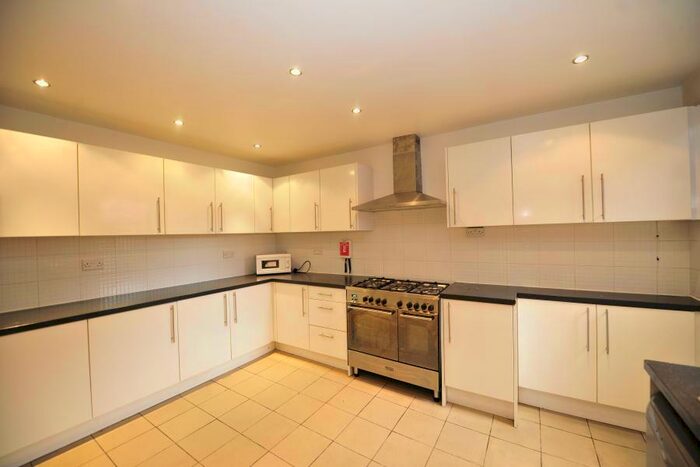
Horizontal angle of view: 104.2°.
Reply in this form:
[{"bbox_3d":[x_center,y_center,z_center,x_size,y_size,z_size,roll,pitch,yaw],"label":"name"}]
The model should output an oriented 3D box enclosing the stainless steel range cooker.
[{"bbox_3d":[0.513,0.958,2.714,0.900,0.921,0.610,-1,0,33],"label":"stainless steel range cooker"}]

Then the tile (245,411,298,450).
[{"bbox_3d":[-0.577,1.449,2.009,0.300,0.015,0.300,-1,-1,33],"label":"tile"}]

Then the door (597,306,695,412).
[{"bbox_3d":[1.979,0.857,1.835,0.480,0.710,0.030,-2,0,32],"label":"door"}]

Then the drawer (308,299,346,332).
[{"bbox_3d":[-0.116,0.850,3.075,0.497,0.288,0.520,-1,0,33],"label":"drawer"}]

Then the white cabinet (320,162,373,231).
[{"bbox_3d":[-0.048,-0.401,3.279,0.531,0.746,0.327,-1,-1,33],"label":"white cabinet"}]

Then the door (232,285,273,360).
[{"bbox_3d":[-1.126,0.956,3.084,0.030,0.715,0.519,-1,0,32],"label":"door"}]

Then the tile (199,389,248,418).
[{"bbox_3d":[-1.069,1.448,2.317,0.298,0.010,0.298,-1,-1,33],"label":"tile"}]

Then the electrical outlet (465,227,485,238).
[{"bbox_3d":[1.211,0.000,2.634,0.156,0.092,0.018,-1,0,33],"label":"electrical outlet"}]

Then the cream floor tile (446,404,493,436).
[{"bbox_3d":[0.927,1.412,2.101,0.300,0.010,0.290,-1,0,33],"label":"cream floor tile"}]

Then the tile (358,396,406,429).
[{"bbox_3d":[0.262,1.423,2.162,0.298,0.010,0.298,-1,-1,33],"label":"tile"}]

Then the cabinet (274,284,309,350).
[{"bbox_3d":[-0.518,0.948,3.385,0.520,0.692,0.575,-1,0,33],"label":"cabinet"}]

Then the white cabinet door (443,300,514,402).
[{"bbox_3d":[1.007,0.898,2.145,0.490,0.715,0.030,-1,0,32],"label":"white cabinet door"}]

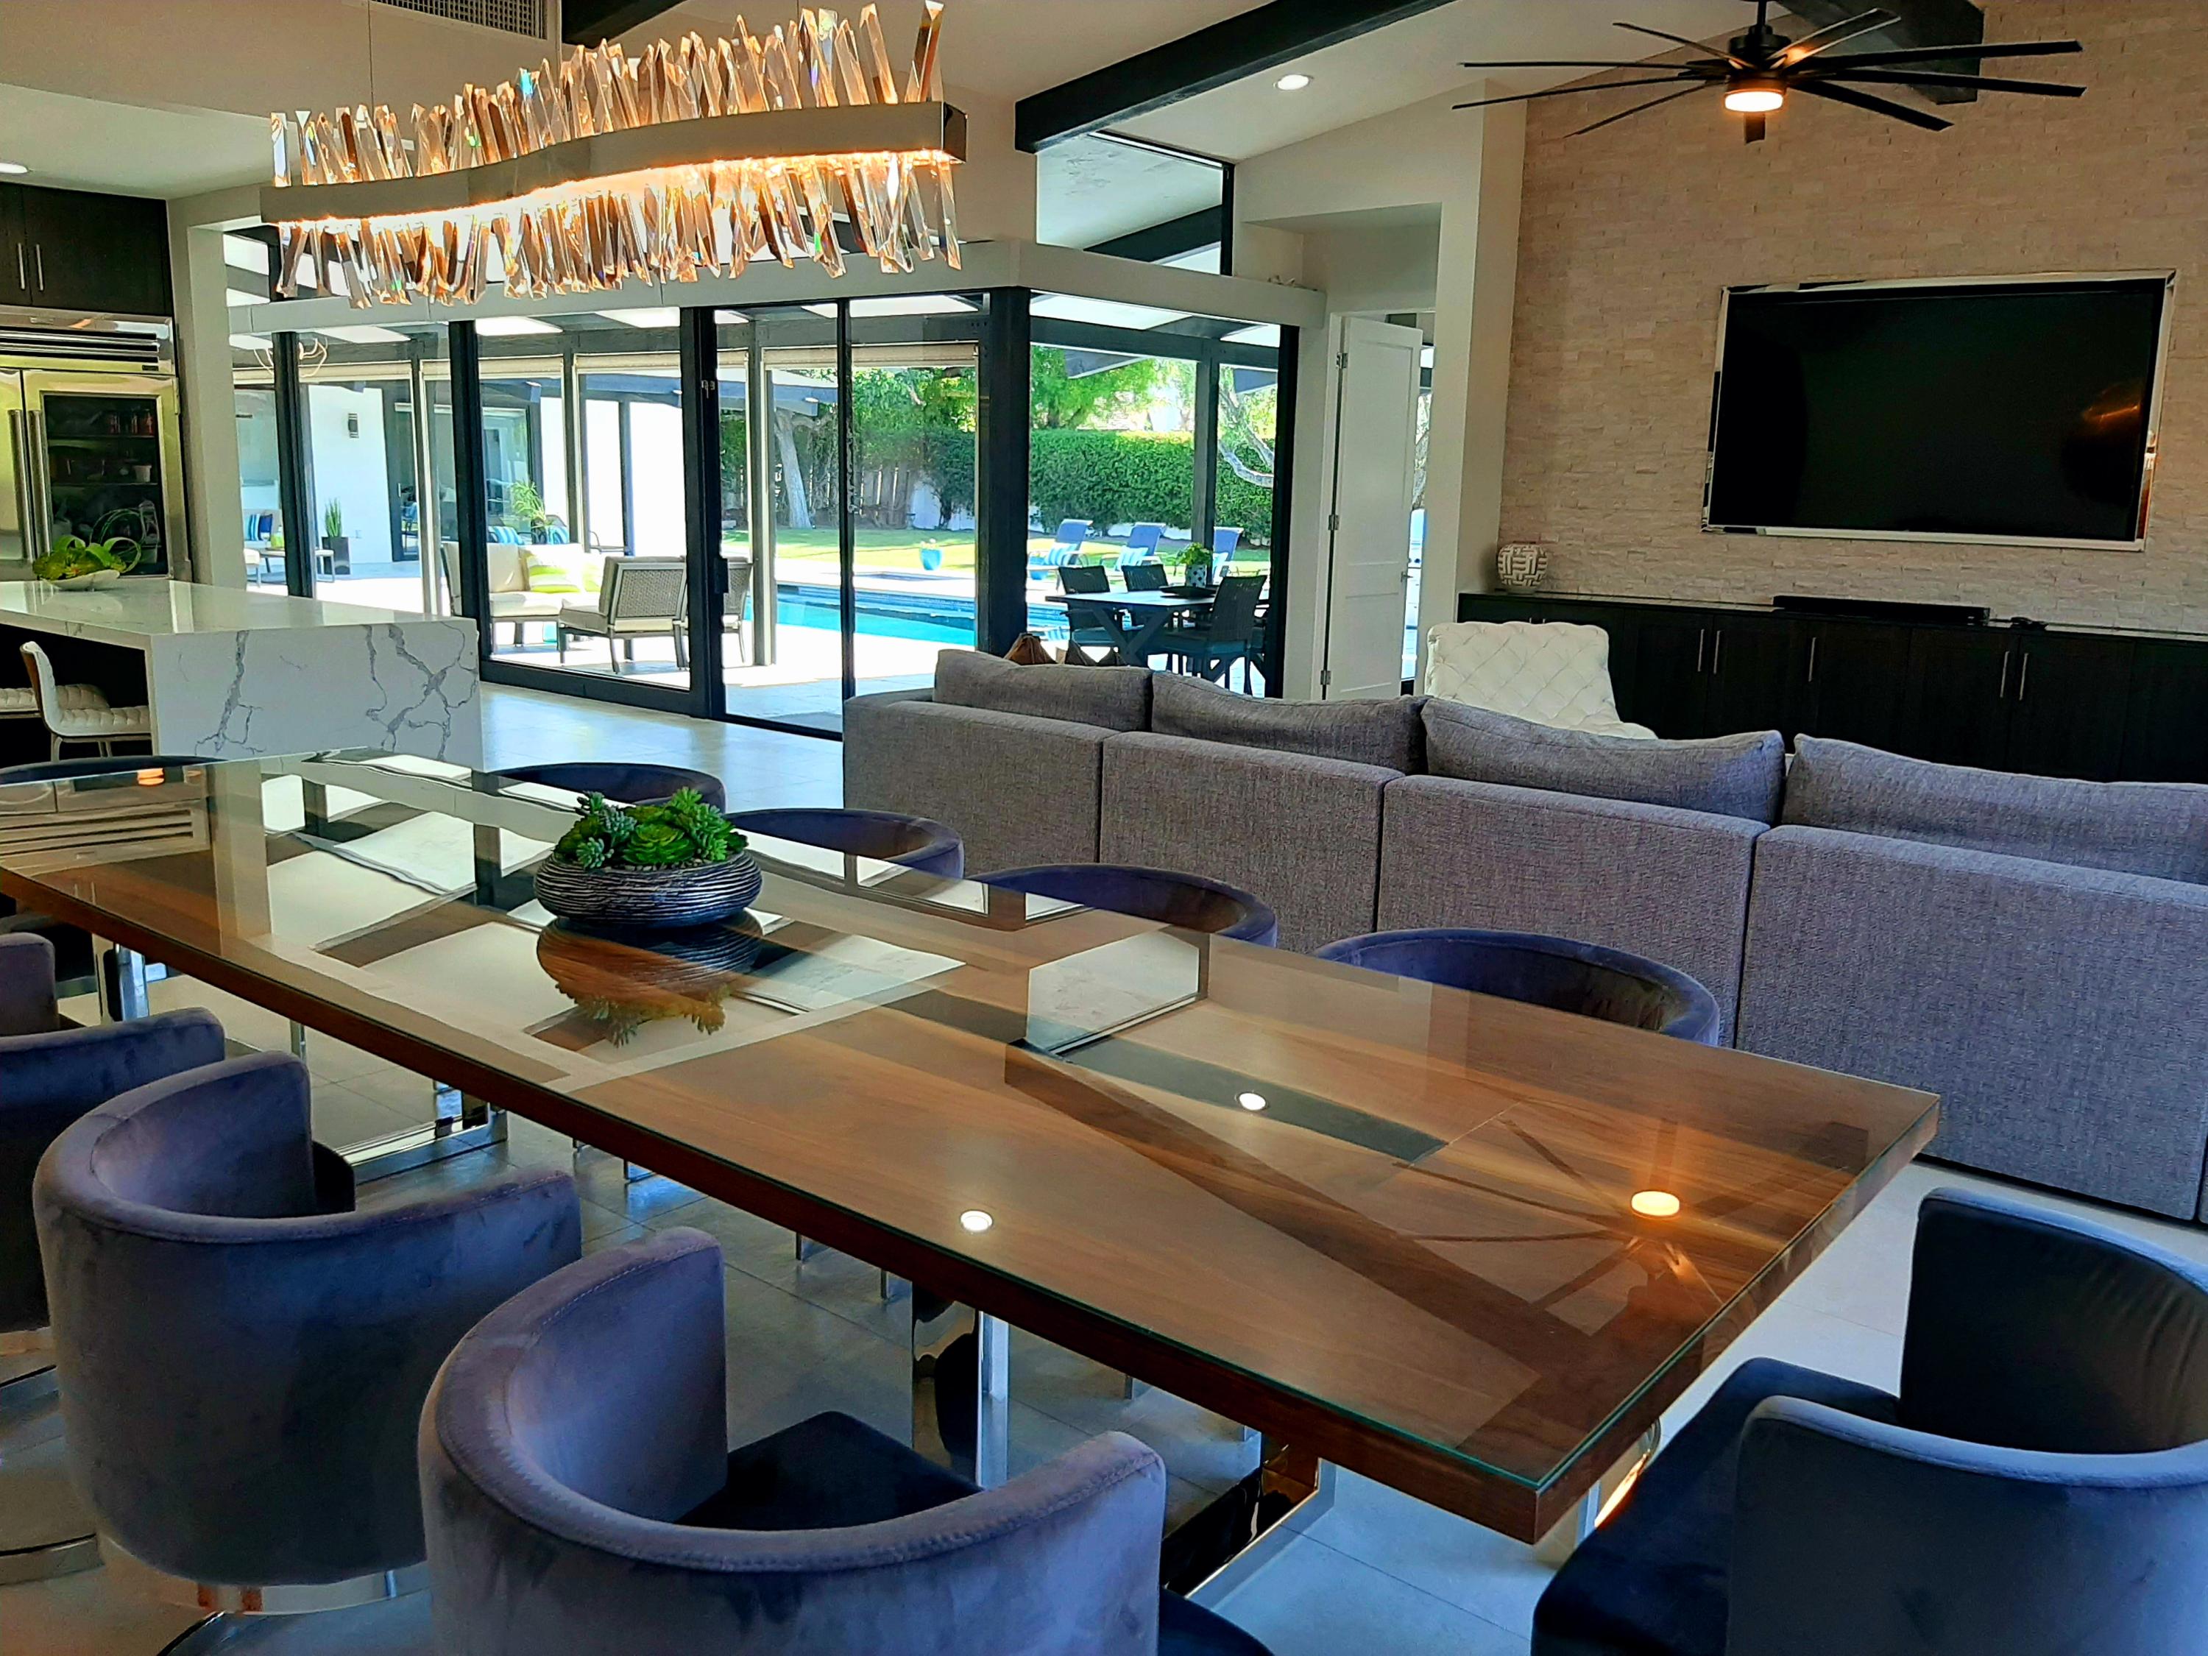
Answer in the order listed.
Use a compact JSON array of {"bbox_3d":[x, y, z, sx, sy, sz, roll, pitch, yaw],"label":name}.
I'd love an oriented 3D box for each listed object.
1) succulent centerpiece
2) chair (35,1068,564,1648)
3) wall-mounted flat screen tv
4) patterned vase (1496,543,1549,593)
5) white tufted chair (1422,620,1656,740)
[{"bbox_3d":[-0.679,0.034,2.466,0.340,0.187,0.340,1,11,0],"label":"succulent centerpiece"},{"bbox_3d":[-0.835,0.658,1.817,0.600,0.705,0.536,10,14,38],"label":"chair"},{"bbox_3d":[3.971,-2.021,8.060,2.000,1.212,0.080,10,14,38],"label":"wall-mounted flat screen tv"},{"bbox_3d":[2.348,-1.460,9.296,0.290,0.280,0.290,10,14,38],"label":"patterned vase"},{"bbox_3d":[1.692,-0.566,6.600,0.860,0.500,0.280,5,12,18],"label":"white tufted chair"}]

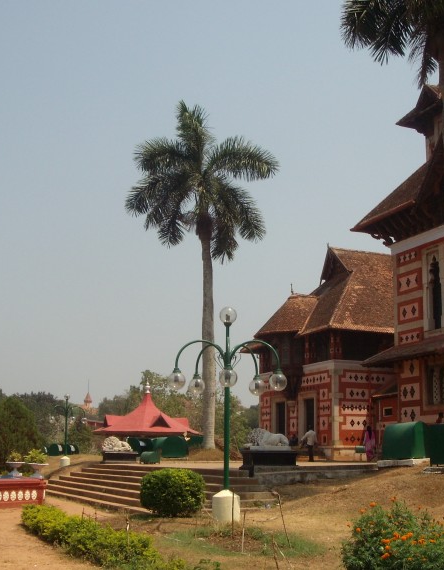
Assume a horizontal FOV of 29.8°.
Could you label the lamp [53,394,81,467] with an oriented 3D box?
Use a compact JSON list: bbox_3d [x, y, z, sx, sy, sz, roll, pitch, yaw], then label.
[{"bbox_3d":[-9.278,8.806,50.428,2.150,4.348,2.150,0,-11,0],"label":"lamp"}]

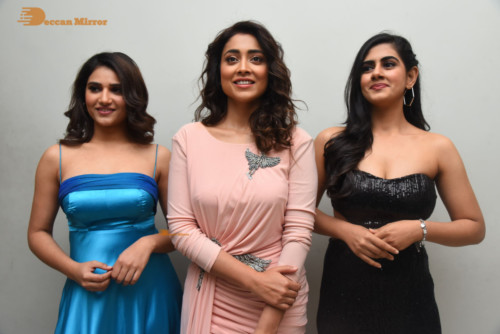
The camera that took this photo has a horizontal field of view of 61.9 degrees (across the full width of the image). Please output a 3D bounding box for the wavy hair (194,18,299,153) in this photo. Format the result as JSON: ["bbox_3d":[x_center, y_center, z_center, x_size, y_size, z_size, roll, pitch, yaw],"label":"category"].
[{"bbox_3d":[-0.013,-0.225,1.190,0.285,0.370,0.235,0,0,-2],"label":"wavy hair"}]

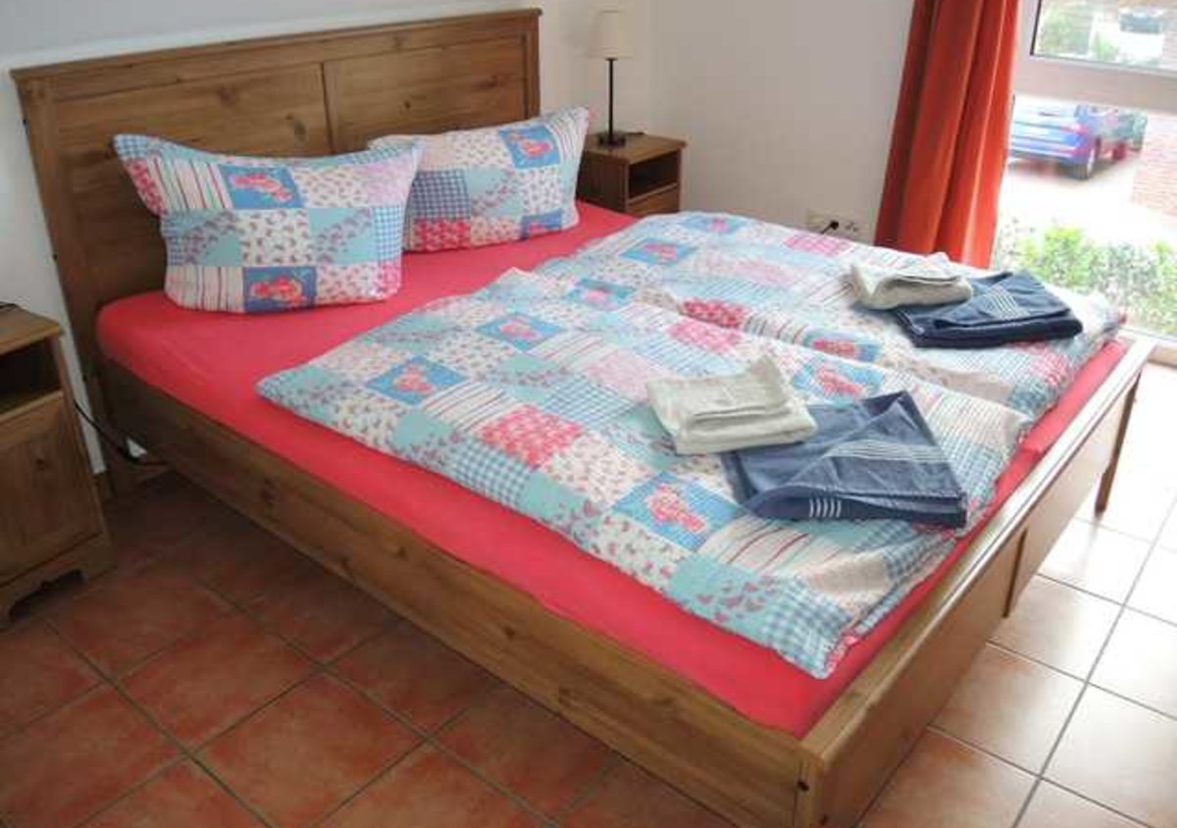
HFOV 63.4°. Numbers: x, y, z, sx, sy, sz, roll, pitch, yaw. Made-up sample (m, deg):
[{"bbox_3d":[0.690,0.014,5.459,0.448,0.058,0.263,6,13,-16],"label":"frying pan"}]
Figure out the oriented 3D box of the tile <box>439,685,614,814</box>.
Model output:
[{"bbox_3d":[-0.082,0.599,1.780,0.303,0.010,0.303,20,33,35],"label":"tile"}]

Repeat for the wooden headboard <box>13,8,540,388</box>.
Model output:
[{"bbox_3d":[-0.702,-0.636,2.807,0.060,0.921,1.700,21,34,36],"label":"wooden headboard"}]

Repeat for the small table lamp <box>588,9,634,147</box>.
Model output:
[{"bbox_3d":[0.088,-1.220,3.470,0.162,0.480,0.162,0,27,0],"label":"small table lamp"}]

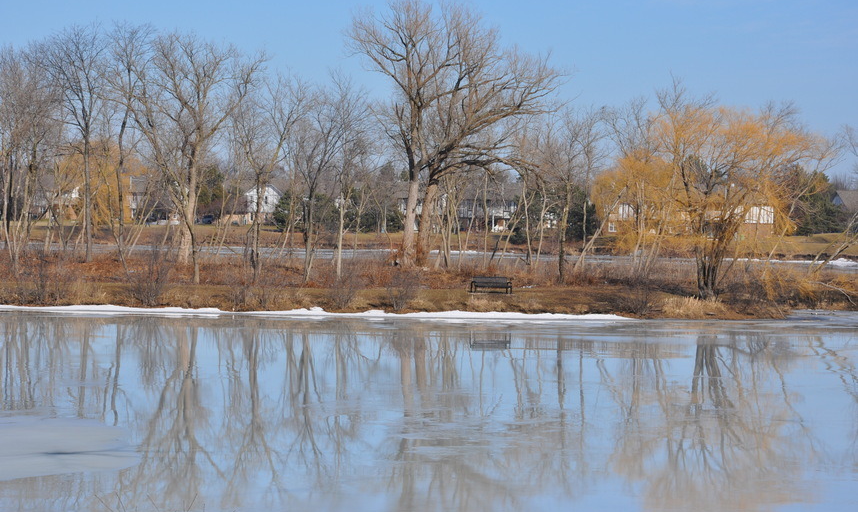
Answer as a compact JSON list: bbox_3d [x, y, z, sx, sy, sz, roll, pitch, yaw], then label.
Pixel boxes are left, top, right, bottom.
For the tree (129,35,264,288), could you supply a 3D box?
[{"bbox_3d":[-13.400,-5.875,175.000,7.760,14.240,7.500,1,1,0],"label":"tree"}]

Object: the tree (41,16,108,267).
[{"bbox_3d":[-20.343,-6.438,173.000,3.780,13.730,3.600,1,1,0],"label":"tree"}]

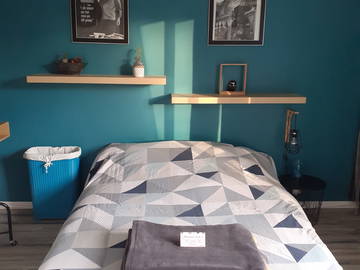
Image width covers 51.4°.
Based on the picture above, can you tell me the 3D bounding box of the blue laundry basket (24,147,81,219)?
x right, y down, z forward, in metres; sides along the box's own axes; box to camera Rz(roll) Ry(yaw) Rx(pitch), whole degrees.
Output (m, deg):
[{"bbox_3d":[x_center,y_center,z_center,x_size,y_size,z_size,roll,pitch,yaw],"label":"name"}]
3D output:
[{"bbox_3d":[-1.087,0.427,3.226,0.450,0.602,0.285,-1,12,-8],"label":"blue laundry basket"}]

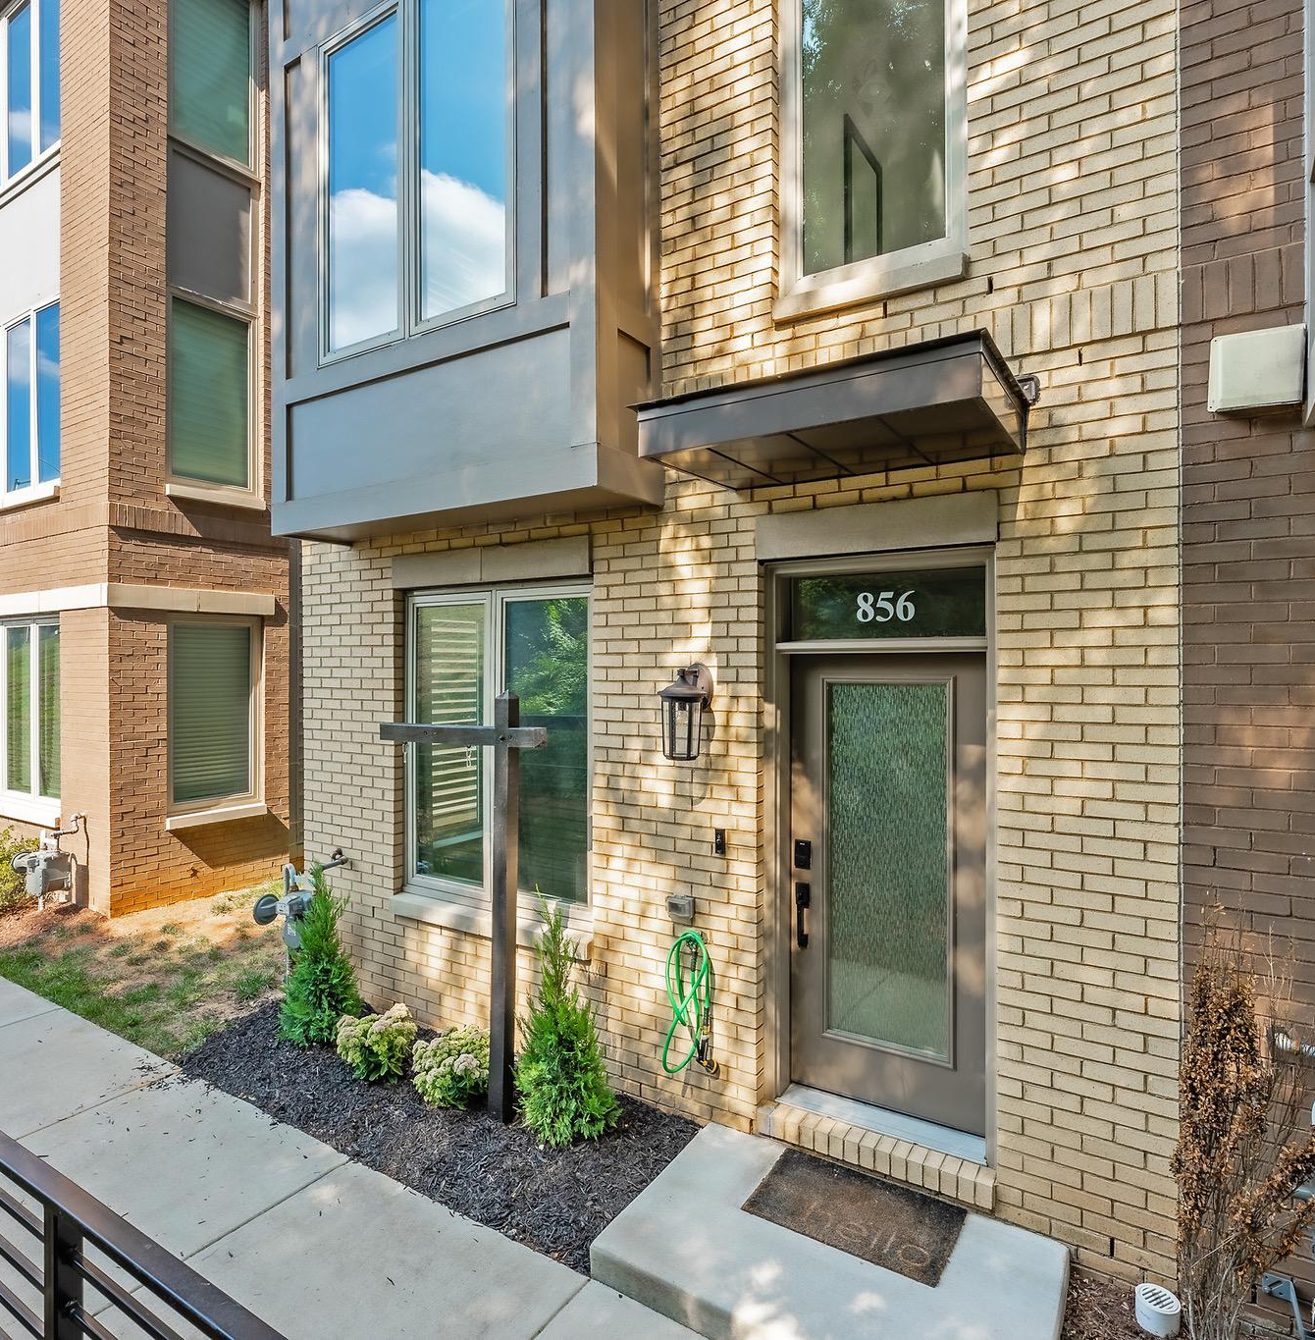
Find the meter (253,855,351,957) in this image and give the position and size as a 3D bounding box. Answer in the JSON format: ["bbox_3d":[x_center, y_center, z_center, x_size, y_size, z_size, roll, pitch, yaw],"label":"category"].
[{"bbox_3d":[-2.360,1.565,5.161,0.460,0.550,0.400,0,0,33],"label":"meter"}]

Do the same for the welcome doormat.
[{"bbox_3d":[0.781,2.162,3.138,0.765,0.015,0.458,0,0,33],"label":"welcome doormat"}]

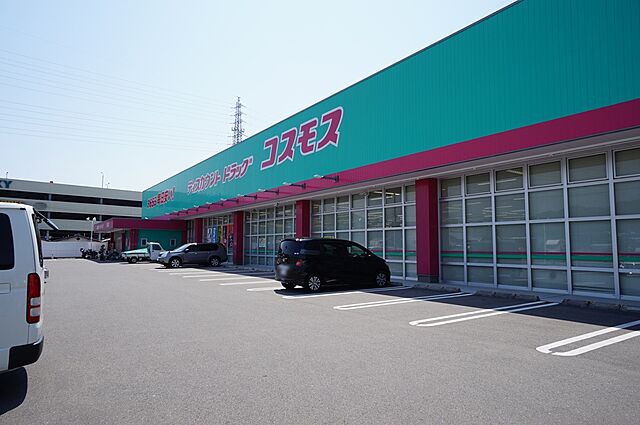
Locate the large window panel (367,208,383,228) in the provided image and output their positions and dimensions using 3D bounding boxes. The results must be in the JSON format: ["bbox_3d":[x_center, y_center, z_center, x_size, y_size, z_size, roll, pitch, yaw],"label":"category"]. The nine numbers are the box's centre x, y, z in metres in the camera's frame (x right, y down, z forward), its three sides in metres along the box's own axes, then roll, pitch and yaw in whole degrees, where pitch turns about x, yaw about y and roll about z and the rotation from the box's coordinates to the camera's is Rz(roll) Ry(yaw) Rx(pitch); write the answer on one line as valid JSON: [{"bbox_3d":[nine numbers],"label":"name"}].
[{"bbox_3d":[2.657,0.293,19.039,0.080,0.970,1.080,5,-7,-37],"label":"large window panel"}]

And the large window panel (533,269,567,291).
[{"bbox_3d":[7.219,2.107,12.258,0.080,0.610,1.070,4,-6,-36],"label":"large window panel"}]

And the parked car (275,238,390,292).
[{"bbox_3d":[0.569,1.750,13.630,4.220,1.715,1.720,4,-6,-33],"label":"parked car"}]

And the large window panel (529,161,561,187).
[{"bbox_3d":[7.188,-1.200,12.488,0.070,0.820,1.070,5,-7,-36],"label":"large window panel"}]

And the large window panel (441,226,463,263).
[{"bbox_3d":[5.069,1.228,15.025,0.060,1.328,0.936,4,-6,-36],"label":"large window panel"}]

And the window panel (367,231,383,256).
[{"bbox_3d":[2.589,1.528,18.351,0.060,1.316,0.994,4,-6,-36],"label":"window panel"}]

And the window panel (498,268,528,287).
[{"bbox_3d":[6.452,2.166,13.069,0.060,0.579,0.995,4,-6,-36],"label":"window panel"}]

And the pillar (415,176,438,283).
[{"bbox_3d":[4.370,0.740,15.838,0.620,4.100,0.660,4,-6,-36],"label":"pillar"}]

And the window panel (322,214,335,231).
[{"bbox_3d":[0.485,0.548,21.924,0.080,0.970,1.080,5,-7,-37],"label":"window panel"}]

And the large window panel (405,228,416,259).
[{"bbox_3d":[4.078,1.404,17.011,0.080,1.370,1.040,5,-7,-37],"label":"large window panel"}]

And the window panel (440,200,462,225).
[{"bbox_3d":[5.242,-0.011,15.604,0.080,0.970,1.030,5,-7,-37],"label":"window panel"}]

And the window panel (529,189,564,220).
[{"bbox_3d":[7.226,-0.224,12.463,0.080,0.930,1.070,4,-6,-36],"label":"window panel"}]

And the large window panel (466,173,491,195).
[{"bbox_3d":[5.960,-1.080,14.758,0.080,0.800,1.060,5,-7,-37],"label":"large window panel"}]

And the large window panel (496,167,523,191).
[{"bbox_3d":[6.459,-1.129,13.365,0.060,0.737,0.971,4,-6,-36],"label":"large window panel"}]

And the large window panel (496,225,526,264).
[{"bbox_3d":[6.447,1.071,13.177,0.060,1.340,1.018,4,-6,-36],"label":"large window panel"}]

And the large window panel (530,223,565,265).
[{"bbox_3d":[7.153,1.005,12.277,0.070,1.370,1.080,5,-7,-36],"label":"large window panel"}]

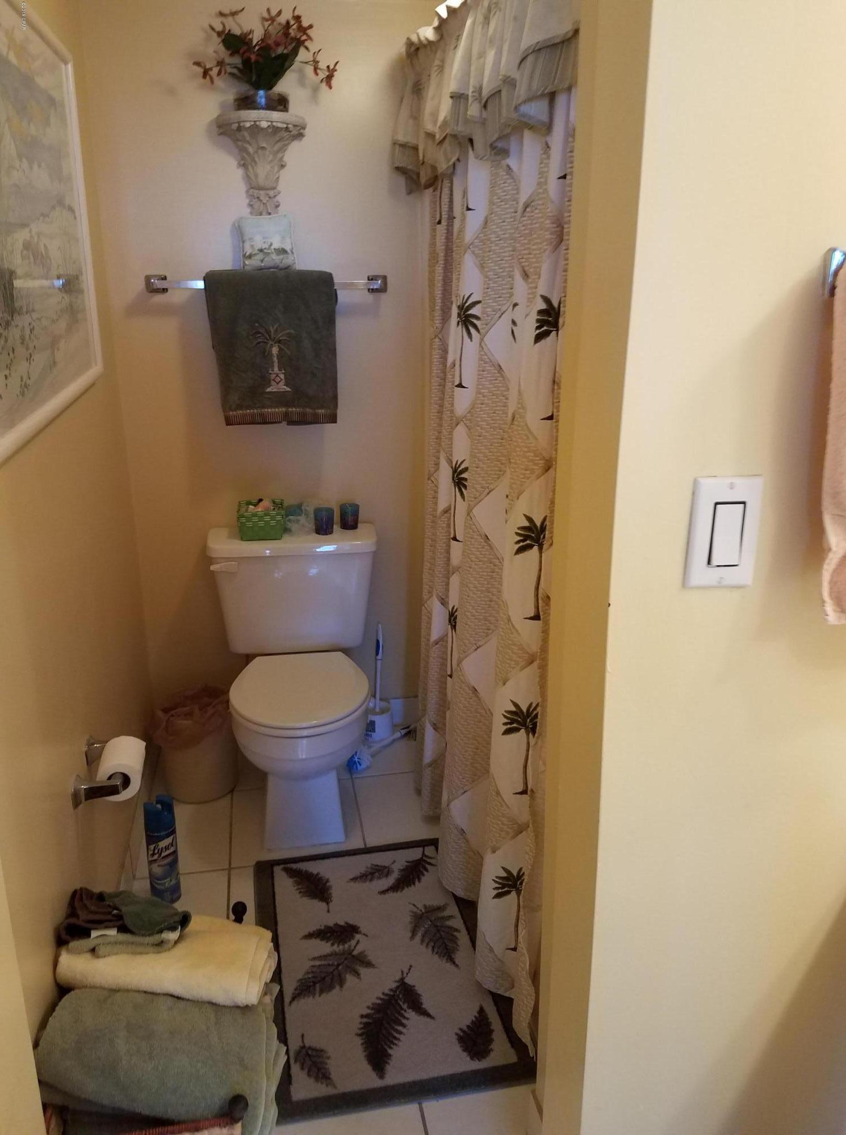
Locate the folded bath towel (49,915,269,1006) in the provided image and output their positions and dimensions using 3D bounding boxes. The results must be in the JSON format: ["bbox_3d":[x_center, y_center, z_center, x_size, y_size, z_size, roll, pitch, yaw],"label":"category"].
[{"bbox_3d":[-0.385,0.597,1.304,0.305,0.075,0.140,1,19,6],"label":"folded bath towel"}]

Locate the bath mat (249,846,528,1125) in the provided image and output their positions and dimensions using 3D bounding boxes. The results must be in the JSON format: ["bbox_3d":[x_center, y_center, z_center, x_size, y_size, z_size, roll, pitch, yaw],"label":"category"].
[{"bbox_3d":[-0.095,0.818,1.824,0.488,0.012,0.742,-4,17,-10],"label":"bath mat"}]

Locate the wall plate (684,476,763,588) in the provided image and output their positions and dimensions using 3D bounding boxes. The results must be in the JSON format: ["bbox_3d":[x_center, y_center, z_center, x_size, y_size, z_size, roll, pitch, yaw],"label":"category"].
[{"bbox_3d":[0.301,-0.032,0.844,0.070,0.114,0.008,-2,17,-5],"label":"wall plate"}]

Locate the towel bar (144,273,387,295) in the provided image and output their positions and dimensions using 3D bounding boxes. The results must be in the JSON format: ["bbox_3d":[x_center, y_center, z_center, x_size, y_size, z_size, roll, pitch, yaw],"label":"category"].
[{"bbox_3d":[-0.405,-0.748,2.252,0.630,0.052,0.078,-4,19,-10],"label":"towel bar"}]

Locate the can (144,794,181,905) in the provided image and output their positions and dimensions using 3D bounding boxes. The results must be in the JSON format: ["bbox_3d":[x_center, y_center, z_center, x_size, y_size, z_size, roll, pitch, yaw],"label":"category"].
[{"bbox_3d":[-0.610,0.664,1.997,0.067,0.244,0.067,-7,20,-19],"label":"can"}]

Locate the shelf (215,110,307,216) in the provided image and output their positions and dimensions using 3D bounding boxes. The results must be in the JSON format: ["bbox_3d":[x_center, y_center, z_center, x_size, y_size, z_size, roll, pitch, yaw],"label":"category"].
[{"bbox_3d":[-0.412,-1.042,2.216,0.224,0.247,0.115,-4,17,-10],"label":"shelf"}]

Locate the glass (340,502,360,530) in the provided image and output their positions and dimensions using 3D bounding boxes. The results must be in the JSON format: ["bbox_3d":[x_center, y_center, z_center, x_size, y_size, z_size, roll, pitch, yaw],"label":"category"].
[{"bbox_3d":[-0.210,-0.152,2.442,0.057,0.070,0.057,-4,19,-10],"label":"glass"}]

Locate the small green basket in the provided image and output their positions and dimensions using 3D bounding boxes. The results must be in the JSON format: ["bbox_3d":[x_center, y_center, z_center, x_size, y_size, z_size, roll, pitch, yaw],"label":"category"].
[{"bbox_3d":[-0.452,-0.130,2.400,0.127,0.083,0.140,-2,17,-7],"label":"small green basket"}]

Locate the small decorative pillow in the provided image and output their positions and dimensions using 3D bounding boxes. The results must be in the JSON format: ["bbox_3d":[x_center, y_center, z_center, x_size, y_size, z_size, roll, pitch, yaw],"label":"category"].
[{"bbox_3d":[-0.404,-0.838,2.214,0.148,0.145,0.050,-4,19,-10],"label":"small decorative pillow"}]

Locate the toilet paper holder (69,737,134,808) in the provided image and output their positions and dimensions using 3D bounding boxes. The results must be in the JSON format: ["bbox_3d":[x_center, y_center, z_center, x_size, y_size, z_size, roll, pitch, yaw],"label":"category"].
[{"bbox_3d":[-0.606,0.386,1.622,0.082,0.052,0.195,-4,17,-10],"label":"toilet paper holder"}]

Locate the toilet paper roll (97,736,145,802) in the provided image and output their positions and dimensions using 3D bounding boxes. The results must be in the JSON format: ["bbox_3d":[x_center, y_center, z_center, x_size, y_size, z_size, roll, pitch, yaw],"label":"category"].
[{"bbox_3d":[-0.558,0.372,1.586,0.081,0.081,0.101,-4,19,-10],"label":"toilet paper roll"}]

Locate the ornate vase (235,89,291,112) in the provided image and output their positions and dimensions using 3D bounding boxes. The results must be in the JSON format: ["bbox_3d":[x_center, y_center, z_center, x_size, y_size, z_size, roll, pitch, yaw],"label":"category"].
[{"bbox_3d":[-0.394,-1.135,2.079,0.135,0.052,0.135,-4,19,-10],"label":"ornate vase"}]

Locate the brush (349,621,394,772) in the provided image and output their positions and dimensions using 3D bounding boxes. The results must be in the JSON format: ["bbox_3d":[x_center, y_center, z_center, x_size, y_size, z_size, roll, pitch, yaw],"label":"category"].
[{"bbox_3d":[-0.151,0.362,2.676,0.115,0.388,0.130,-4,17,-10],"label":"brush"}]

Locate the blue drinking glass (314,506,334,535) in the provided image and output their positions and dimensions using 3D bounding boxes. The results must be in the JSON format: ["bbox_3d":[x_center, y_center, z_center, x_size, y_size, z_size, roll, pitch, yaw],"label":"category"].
[{"bbox_3d":[-0.280,-0.131,2.421,0.056,0.070,0.056,-4,17,-10],"label":"blue drinking glass"}]

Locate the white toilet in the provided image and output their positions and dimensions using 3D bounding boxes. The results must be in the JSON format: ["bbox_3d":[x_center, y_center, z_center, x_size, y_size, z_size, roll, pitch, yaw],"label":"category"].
[{"bbox_3d":[-0.334,0.319,2.275,0.456,0.713,0.662,-2,19,-6],"label":"white toilet"}]

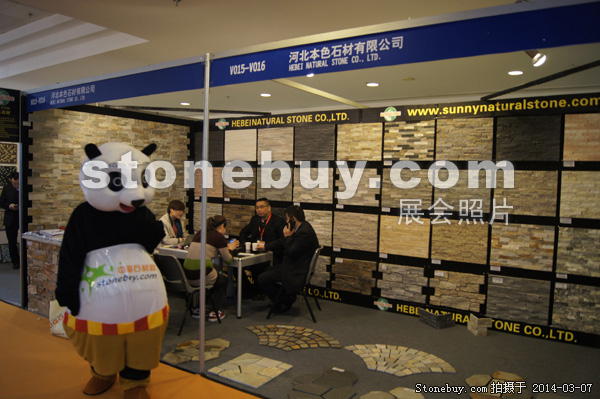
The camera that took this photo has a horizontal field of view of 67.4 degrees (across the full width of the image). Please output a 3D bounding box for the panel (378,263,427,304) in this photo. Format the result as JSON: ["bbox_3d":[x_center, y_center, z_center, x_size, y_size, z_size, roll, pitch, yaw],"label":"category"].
[{"bbox_3d":[1.226,0.988,5.351,0.630,0.427,0.030,3,3,33],"label":"panel"}]

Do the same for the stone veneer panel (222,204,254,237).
[{"bbox_3d":[-0.920,0.322,6.786,0.613,0.464,0.030,3,3,33],"label":"stone veneer panel"}]

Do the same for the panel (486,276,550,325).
[{"bbox_3d":[2.273,1.037,4.675,0.620,0.458,0.030,3,3,33],"label":"panel"}]

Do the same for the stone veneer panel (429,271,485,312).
[{"bbox_3d":[1.749,1.016,5.012,0.600,0.422,0.030,3,3,33],"label":"stone veneer panel"}]

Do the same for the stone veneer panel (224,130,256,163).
[{"bbox_3d":[-0.879,-0.800,6.656,0.612,0.461,0.030,3,3,33],"label":"stone veneer panel"}]

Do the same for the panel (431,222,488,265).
[{"bbox_3d":[1.770,0.466,4.976,0.612,0.461,0.030,3,3,33],"label":"panel"}]

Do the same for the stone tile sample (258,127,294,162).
[{"bbox_3d":[-0.342,-0.771,6.309,0.612,0.461,0.030,3,3,33],"label":"stone tile sample"}]

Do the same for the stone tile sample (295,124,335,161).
[{"bbox_3d":[0.198,-0.747,6.048,0.617,0.472,0.030,3,3,33],"label":"stone tile sample"}]

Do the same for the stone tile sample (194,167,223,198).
[{"bbox_3d":[-1.430,-0.268,7.027,0.612,0.461,0.030,3,3,33],"label":"stone tile sample"}]

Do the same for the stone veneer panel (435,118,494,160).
[{"bbox_3d":[1.829,-0.661,5.003,0.601,0.466,0.030,3,3,33],"label":"stone veneer panel"}]

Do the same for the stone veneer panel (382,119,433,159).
[{"bbox_3d":[1.296,-0.690,5.345,0.614,0.470,0.030,3,3,33],"label":"stone veneer panel"}]

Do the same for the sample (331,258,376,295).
[{"bbox_3d":[0.691,0.978,5.767,0.618,0.407,0.030,3,3,33],"label":"sample"}]

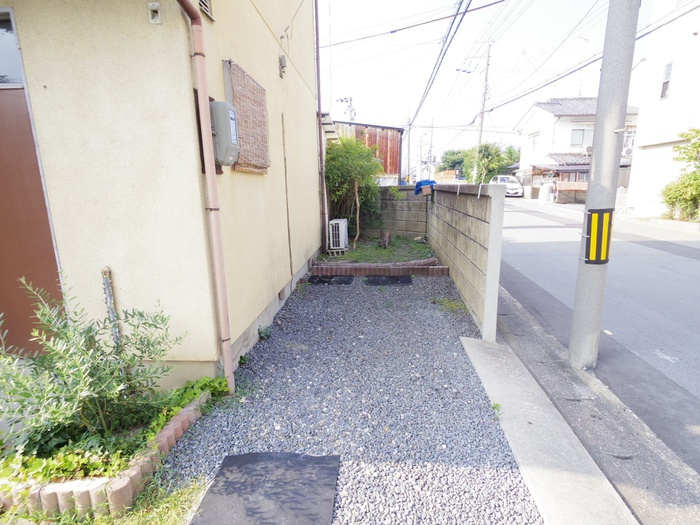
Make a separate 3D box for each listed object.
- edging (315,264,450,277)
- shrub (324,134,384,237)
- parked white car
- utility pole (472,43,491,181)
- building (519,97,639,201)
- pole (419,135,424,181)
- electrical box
[{"bbox_3d":[0.512,0.159,6.158,2.420,0.160,0.100,0,13,8],"label":"edging"},{"bbox_3d":[0.028,-1.534,7.788,1.410,2.430,1.400,-1,13,6],"label":"shrub"},{"bbox_3d":[12.347,-5.965,27.049,1.690,1.500,3.880,0,13,12],"label":"parked white car"},{"bbox_3d":[10.423,-11.125,27.342,0.340,11.500,0.340,2,13,5],"label":"utility pole"},{"bbox_3d":[17.051,-8.771,26.396,6.600,7.200,8.600,-1,13,6],"label":"building"},{"bbox_3d":[15.370,-21.651,73.913,0.350,10.500,0.350,-1,13,6],"label":"pole"},{"bbox_3d":[-0.900,-0.904,2.444,0.170,0.430,0.210,-1,13,6],"label":"electrical box"}]

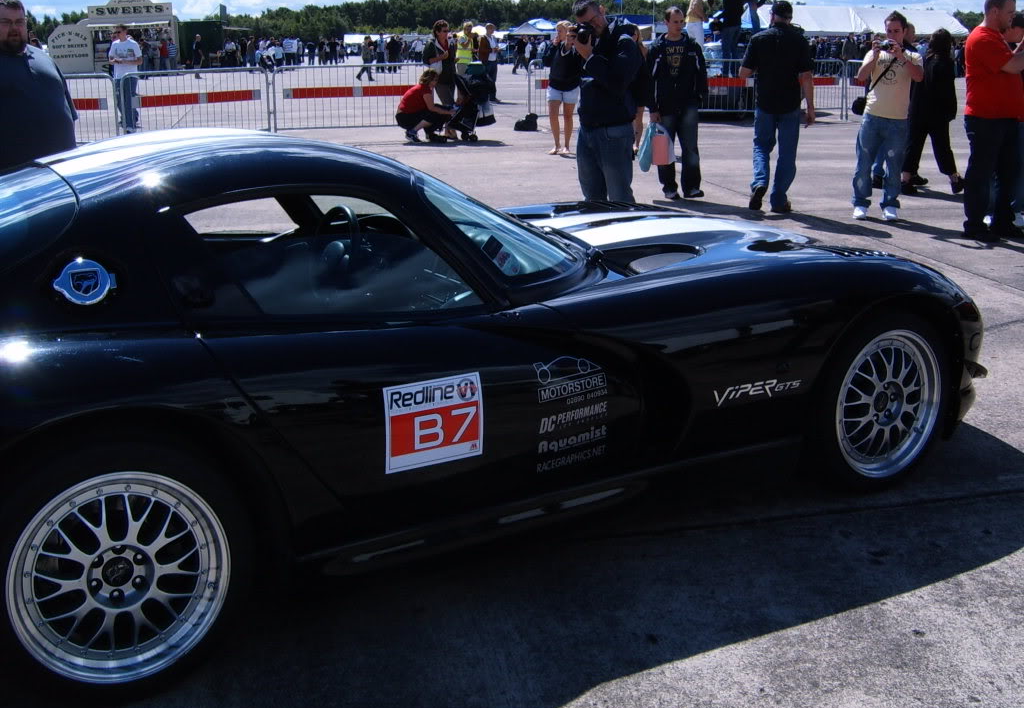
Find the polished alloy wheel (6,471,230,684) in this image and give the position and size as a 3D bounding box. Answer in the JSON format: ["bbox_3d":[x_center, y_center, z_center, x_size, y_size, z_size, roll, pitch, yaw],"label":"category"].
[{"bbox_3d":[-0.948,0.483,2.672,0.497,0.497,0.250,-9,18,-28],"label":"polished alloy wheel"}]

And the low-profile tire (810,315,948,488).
[{"bbox_3d":[1.183,0.135,3.816,0.645,0.645,0.270,-9,18,-28],"label":"low-profile tire"}]

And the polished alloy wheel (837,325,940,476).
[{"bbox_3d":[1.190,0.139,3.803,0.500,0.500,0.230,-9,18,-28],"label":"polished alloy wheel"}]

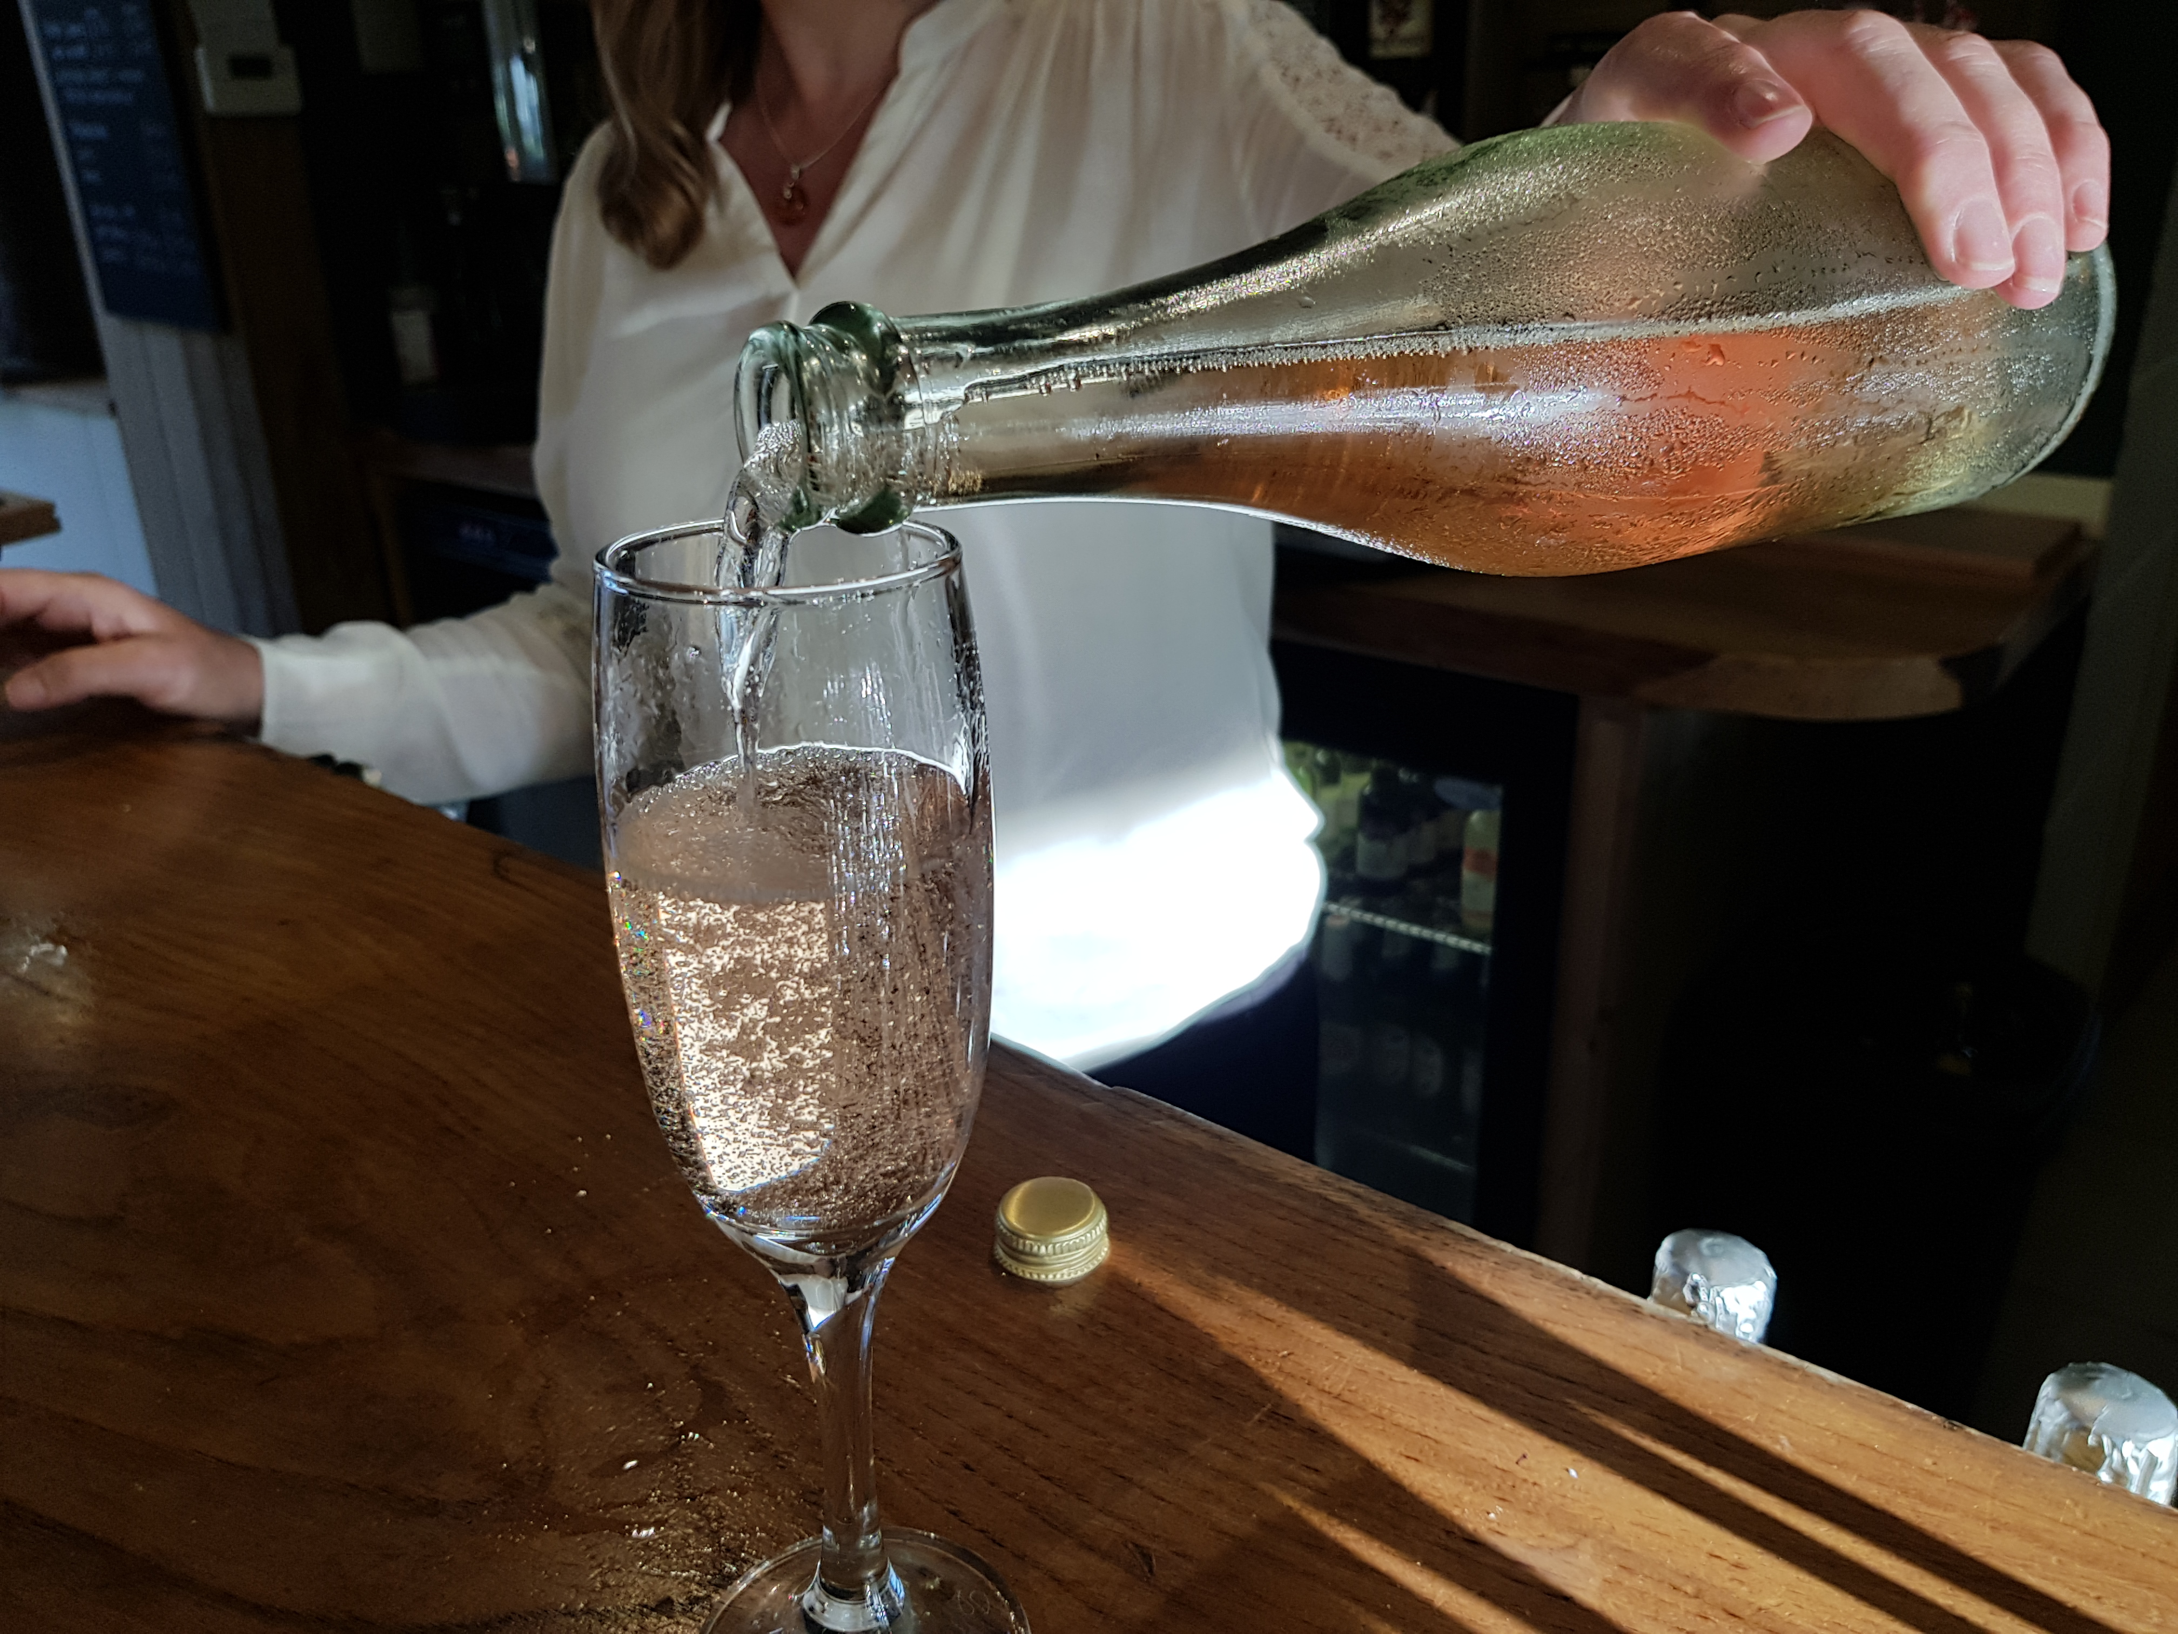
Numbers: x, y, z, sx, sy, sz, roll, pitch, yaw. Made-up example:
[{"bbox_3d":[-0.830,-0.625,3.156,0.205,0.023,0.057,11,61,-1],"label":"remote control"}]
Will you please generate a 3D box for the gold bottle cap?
[{"bbox_3d":[-0.009,0.098,0.392,0.028,0.012,0.028,-1,22,0],"label":"gold bottle cap"}]

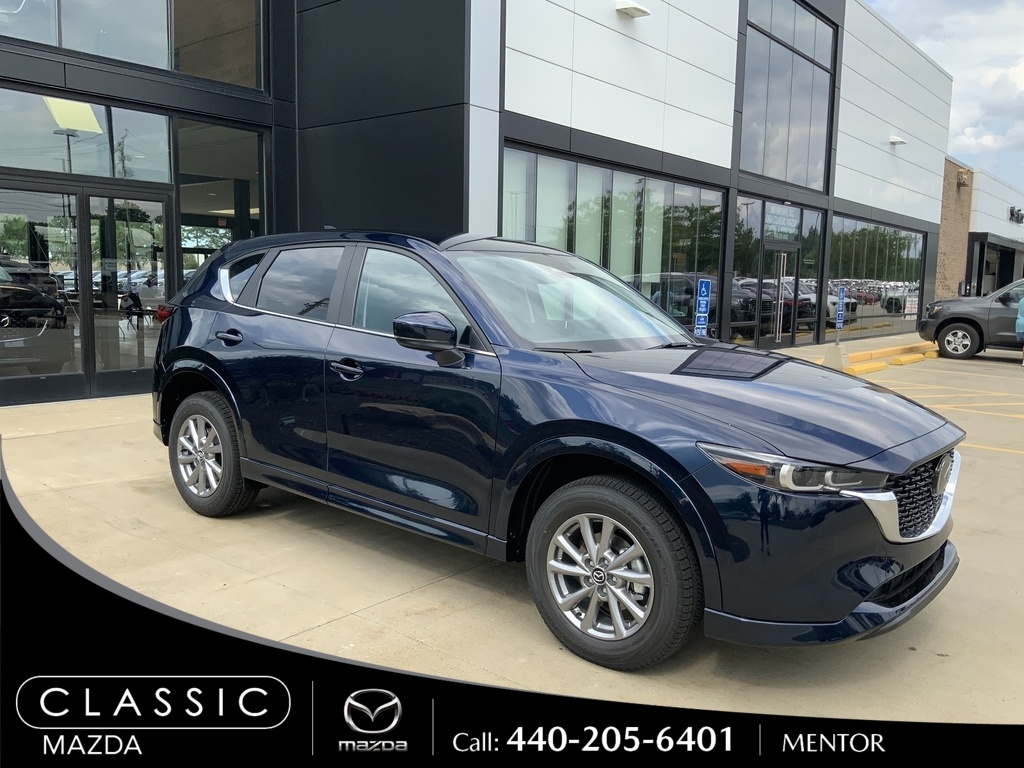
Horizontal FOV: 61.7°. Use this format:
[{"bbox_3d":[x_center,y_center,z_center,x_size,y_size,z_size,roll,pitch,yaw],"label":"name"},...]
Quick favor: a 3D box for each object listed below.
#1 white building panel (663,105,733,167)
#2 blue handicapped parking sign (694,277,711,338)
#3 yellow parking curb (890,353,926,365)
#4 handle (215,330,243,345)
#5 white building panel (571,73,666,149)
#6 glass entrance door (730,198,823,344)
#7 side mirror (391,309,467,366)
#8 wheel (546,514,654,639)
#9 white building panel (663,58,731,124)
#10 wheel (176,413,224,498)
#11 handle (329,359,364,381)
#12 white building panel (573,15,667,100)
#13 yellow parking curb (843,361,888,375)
[{"bbox_3d":[3.224,-4.248,14.841,0.060,0.756,2.546,7,9,39],"label":"white building panel"},{"bbox_3d":[2.567,-1.004,11.467,0.030,0.790,0.305,8,8,38],"label":"blue handicapped parking sign"},{"bbox_3d":[8.467,-0.527,18.316,0.200,0.125,1.820,7,9,39],"label":"yellow parking curb"},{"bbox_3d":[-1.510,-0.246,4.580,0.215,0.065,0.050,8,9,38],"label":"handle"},{"bbox_3d":[1.599,-3.988,12.707,0.070,0.749,2.562,7,9,39],"label":"white building panel"},{"bbox_3d":[5.635,-2.226,17.989,0.150,2.970,4.550,6,9,39],"label":"glass entrance door"},{"bbox_3d":[-0.347,-0.190,3.559,0.190,0.225,0.230,8,10,39],"label":"side mirror"},{"bbox_3d":[0.370,0.705,3.224,0.468,0.468,0.180,8,10,39],"label":"wheel"},{"bbox_3d":[3.244,-5.003,14.755,0.060,0.764,2.542,7,9,39],"label":"white building panel"},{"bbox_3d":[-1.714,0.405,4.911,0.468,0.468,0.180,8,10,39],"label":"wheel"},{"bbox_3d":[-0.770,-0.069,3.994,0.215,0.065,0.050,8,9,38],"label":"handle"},{"bbox_3d":[1.630,-4.797,12.774,0.060,0.763,2.585,7,9,39],"label":"white building panel"},{"bbox_3d":[6.599,-0.296,15.937,0.190,0.125,1.830,7,9,39],"label":"yellow parking curb"}]

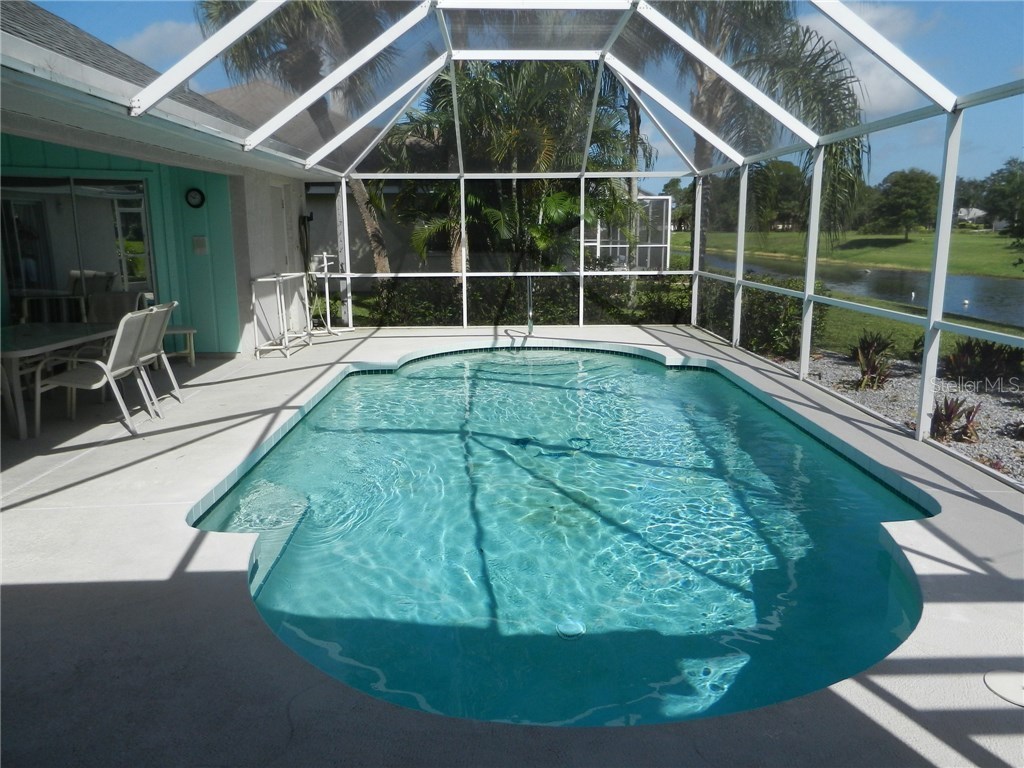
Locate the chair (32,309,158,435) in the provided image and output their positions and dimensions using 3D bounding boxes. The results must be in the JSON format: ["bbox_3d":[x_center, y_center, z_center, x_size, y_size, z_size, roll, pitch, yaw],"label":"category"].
[{"bbox_3d":[-3.453,-0.108,6.164,0.800,0.955,0.600,-1,12,-4],"label":"chair"}]

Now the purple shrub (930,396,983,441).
[{"bbox_3d":[3.514,0.259,5.933,0.400,0.360,0.420,-1,12,-1],"label":"purple shrub"}]

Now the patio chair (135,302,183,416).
[{"bbox_3d":[-3.498,-0.227,6.734,0.800,0.955,0.610,-1,12,-3],"label":"patio chair"}]

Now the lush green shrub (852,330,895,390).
[{"bbox_3d":[3.755,-0.284,7.684,0.440,0.610,0.450,-1,12,-1],"label":"lush green shrub"}]

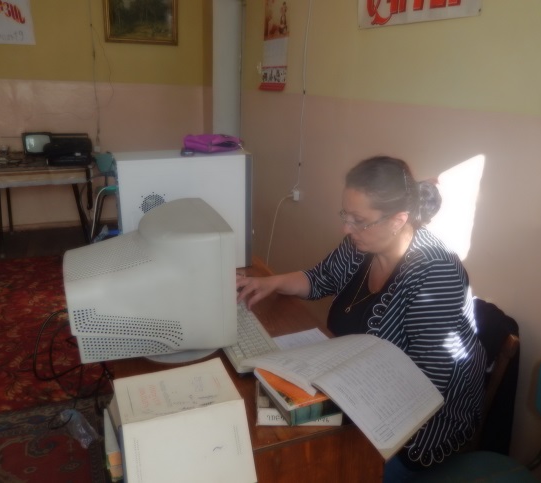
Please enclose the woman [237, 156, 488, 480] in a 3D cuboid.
[{"bbox_3d":[0.296,0.380,1.454,0.640,1.280,0.660,-10,23,-31],"label":"woman"}]

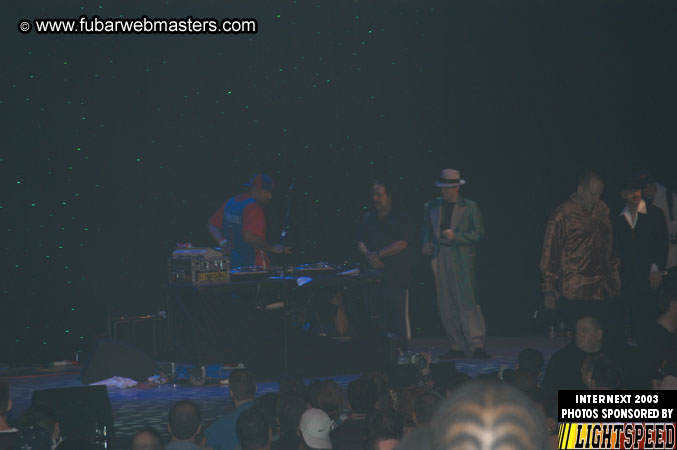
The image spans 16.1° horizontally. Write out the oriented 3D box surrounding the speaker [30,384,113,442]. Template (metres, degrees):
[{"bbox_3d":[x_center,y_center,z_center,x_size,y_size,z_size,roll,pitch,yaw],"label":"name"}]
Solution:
[{"bbox_3d":[-1.760,1.255,15.800,0.540,0.400,0.440,0,0,-18],"label":"speaker"}]

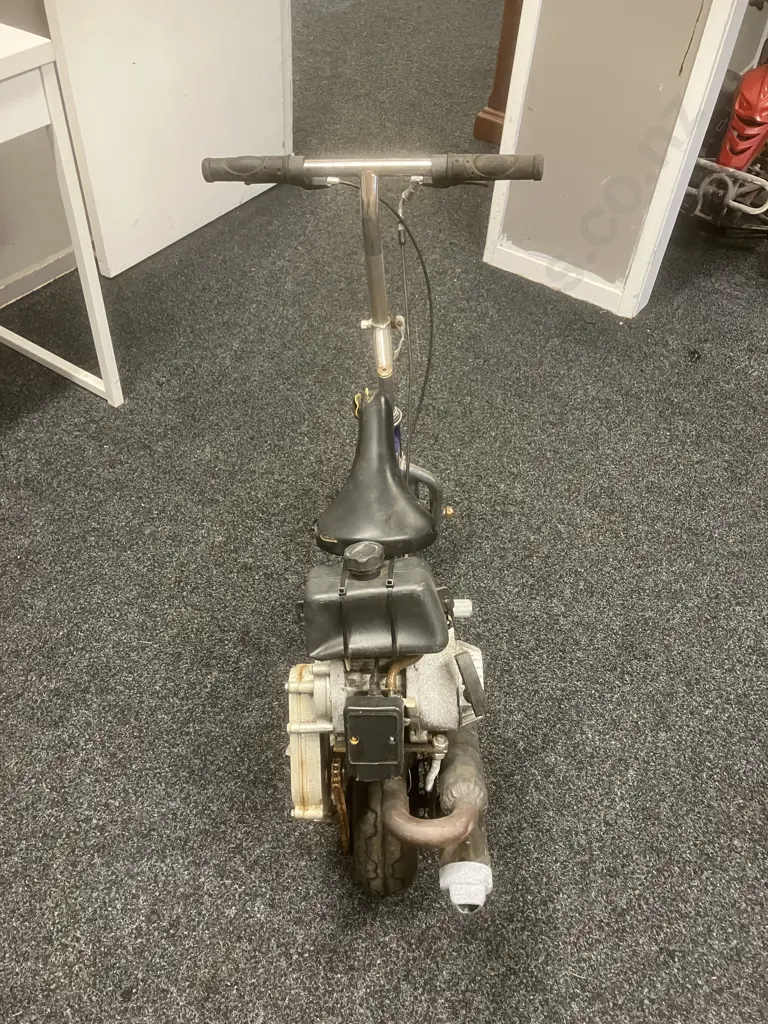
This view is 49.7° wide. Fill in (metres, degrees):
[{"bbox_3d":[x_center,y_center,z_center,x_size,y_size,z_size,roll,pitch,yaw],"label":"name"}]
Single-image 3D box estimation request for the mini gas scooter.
[{"bbox_3d":[-0.007,-0.023,1.175,0.420,0.830,0.915,-1,46,0],"label":"mini gas scooter"}]

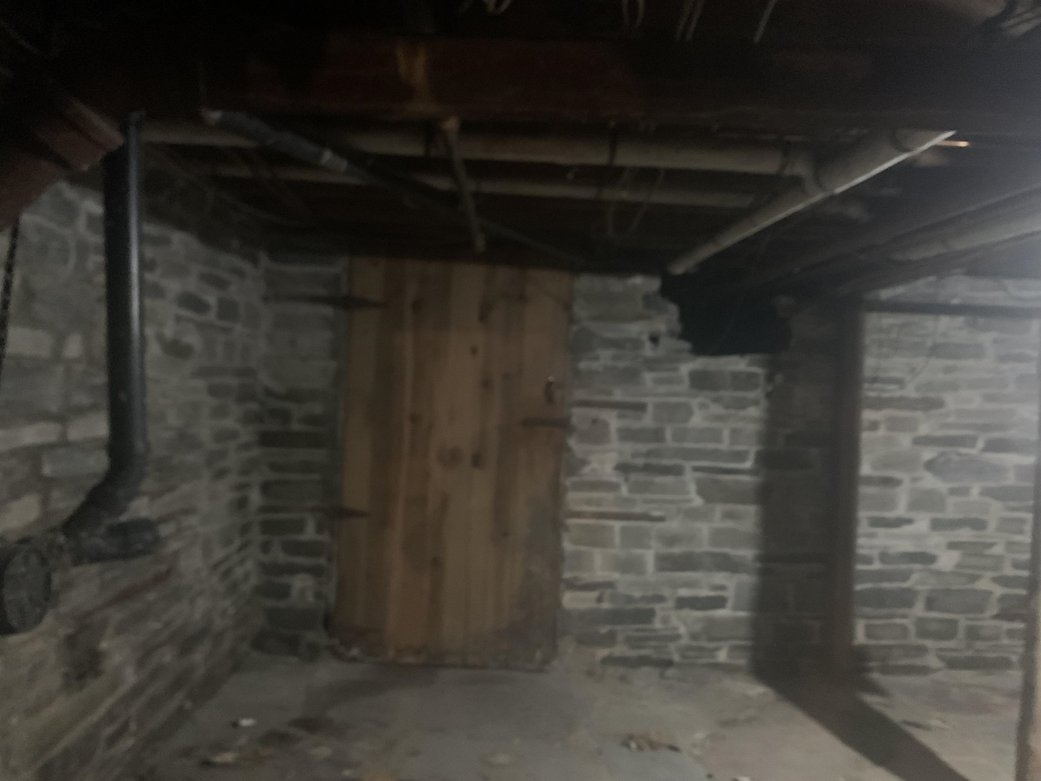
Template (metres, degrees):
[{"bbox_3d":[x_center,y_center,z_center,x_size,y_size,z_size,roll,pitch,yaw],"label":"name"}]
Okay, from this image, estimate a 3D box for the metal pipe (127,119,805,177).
[{"bbox_3d":[-0.088,-0.598,1.952,1.655,0.066,0.066,2,1,-3],"label":"metal pipe"}]

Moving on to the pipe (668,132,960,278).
[{"bbox_3d":[0.780,-0.554,2.600,0.076,0.076,1.974,2,1,-3],"label":"pipe"}]

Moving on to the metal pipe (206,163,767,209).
[{"bbox_3d":[-0.103,-0.607,2.325,1.616,0.052,0.052,2,1,-3],"label":"metal pipe"}]

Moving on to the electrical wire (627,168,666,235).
[{"bbox_3d":[0.348,-0.523,2.166,0.095,0.170,0.070,2,1,-3],"label":"electrical wire"}]

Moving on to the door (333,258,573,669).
[{"bbox_3d":[-0.305,0.338,3.550,1.016,1.803,0.070,2,1,-3],"label":"door"}]

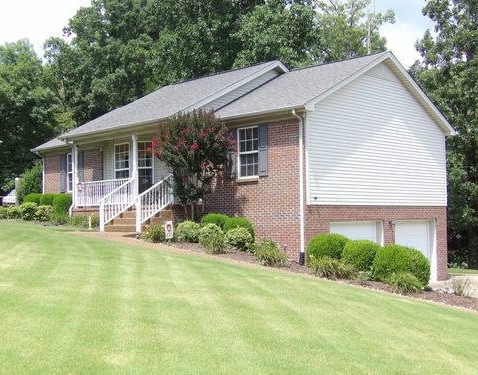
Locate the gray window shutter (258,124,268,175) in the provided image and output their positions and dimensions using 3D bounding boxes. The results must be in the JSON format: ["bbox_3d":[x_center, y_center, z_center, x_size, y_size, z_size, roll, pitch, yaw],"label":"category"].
[{"bbox_3d":[0.723,-1.070,19.374,0.045,1.510,0.375,2,-4,-44],"label":"gray window shutter"}]

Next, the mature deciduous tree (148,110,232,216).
[{"bbox_3d":[-1.406,-0.454,19.622,2.500,3.650,2.500,-1,-3,0],"label":"mature deciduous tree"}]

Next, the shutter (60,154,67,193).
[{"bbox_3d":[-7.238,-0.587,27.484,0.045,1.530,0.390,2,-4,-44],"label":"shutter"}]

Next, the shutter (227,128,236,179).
[{"bbox_3d":[-0.226,-1.014,20.340,0.045,1.520,0.375,2,-4,-44],"label":"shutter"}]

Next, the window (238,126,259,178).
[{"bbox_3d":[0.279,-1.030,19.896,0.120,1.540,0.950,2,-4,-44],"label":"window"}]

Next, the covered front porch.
[{"bbox_3d":[-4.050,-0.188,22.499,2.650,3.350,5.950,2,-4,-44],"label":"covered front porch"}]

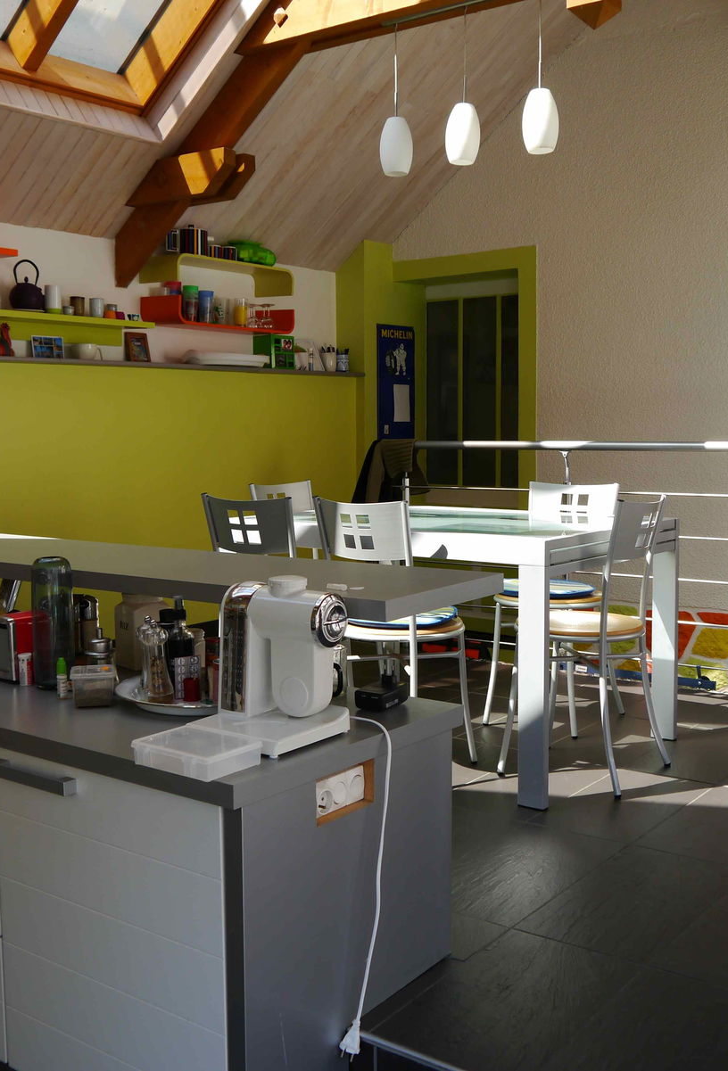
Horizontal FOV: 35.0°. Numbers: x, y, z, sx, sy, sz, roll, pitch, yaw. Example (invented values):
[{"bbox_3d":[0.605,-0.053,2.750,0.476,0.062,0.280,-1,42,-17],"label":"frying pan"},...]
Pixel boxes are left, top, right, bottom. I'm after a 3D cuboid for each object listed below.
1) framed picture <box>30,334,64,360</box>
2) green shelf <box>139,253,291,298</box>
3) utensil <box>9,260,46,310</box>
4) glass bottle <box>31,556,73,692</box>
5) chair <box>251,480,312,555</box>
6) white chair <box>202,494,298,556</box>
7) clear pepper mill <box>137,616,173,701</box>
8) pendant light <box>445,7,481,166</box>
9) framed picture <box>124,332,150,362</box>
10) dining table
[{"bbox_3d":[-1.310,-0.778,4.794,0.025,0.100,0.155,-8,0,38],"label":"framed picture"},{"bbox_3d":[-0.711,-1.270,5.684,0.256,0.132,0.818,3,6,37],"label":"green shelf"},{"bbox_3d":[-1.398,-1.042,4.795,0.149,0.204,0.159,-1,5,0],"label":"utensil"},{"bbox_3d":[-0.660,0.184,2.441,0.082,0.279,0.082,0,6,0],"label":"glass bottle"},{"bbox_3d":[-0.142,0.219,4.500,0.460,0.845,0.430,3,6,37],"label":"chair"},{"bbox_3d":[-0.242,0.286,3.764,0.400,0.850,0.460,4,7,37],"label":"white chair"},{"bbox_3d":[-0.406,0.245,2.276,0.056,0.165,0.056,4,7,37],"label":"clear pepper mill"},{"bbox_3d":[0.348,-1.575,4.053,0.120,0.536,0.120,-1,6,0],"label":"pendant light"},{"bbox_3d":[-1.015,-0.845,5.189,0.030,0.133,0.128,-8,0,38],"label":"framed picture"},{"bbox_3d":[0.280,0.320,3.877,1.240,0.749,0.900,4,7,37],"label":"dining table"}]

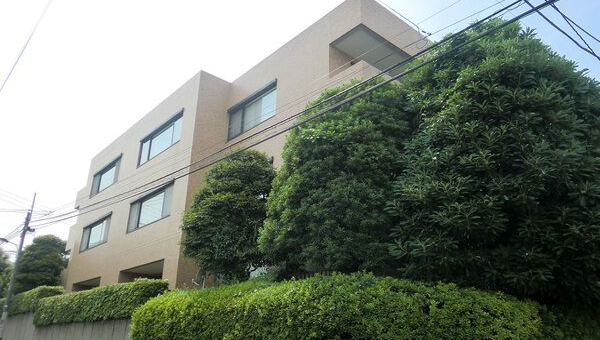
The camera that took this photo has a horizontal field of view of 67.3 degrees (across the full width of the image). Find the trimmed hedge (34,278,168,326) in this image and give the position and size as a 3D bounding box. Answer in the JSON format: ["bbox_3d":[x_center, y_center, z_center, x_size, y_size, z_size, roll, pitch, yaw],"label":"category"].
[{"bbox_3d":[-8.810,5.743,18.635,1.050,1.280,12.750,19,-27,-38],"label":"trimmed hedge"}]

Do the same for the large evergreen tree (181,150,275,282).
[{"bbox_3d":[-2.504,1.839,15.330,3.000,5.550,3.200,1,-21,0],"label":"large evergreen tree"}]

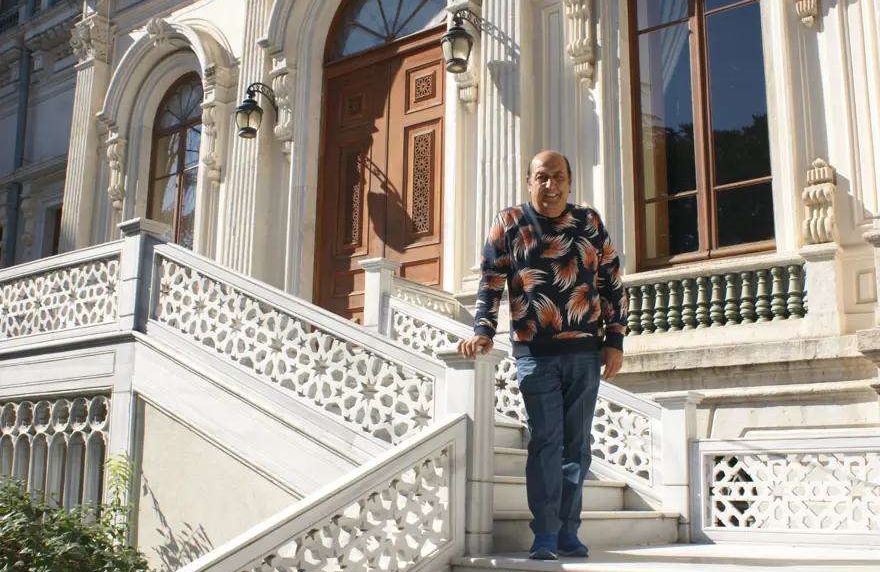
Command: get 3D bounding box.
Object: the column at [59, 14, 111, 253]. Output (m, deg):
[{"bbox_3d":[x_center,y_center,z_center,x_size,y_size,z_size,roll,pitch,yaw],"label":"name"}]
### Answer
[{"bbox_3d":[-4.303,-1.312,11.347,0.520,3.990,0.290,-9,-16,37],"label":"column"}]

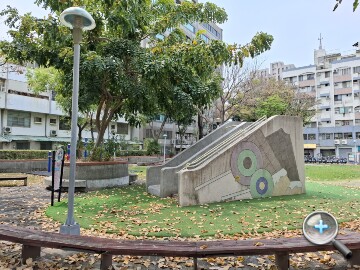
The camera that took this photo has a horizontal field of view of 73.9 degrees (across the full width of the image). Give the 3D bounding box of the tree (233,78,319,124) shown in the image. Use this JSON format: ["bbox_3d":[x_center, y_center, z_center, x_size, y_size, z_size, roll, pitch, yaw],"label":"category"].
[{"bbox_3d":[9.582,-1.171,24.147,8.200,8.800,7.800,0,-4,0],"label":"tree"}]

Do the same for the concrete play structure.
[{"bbox_3d":[1.844,0.738,9.020,5.530,2.810,2.450,2,-5,-29],"label":"concrete play structure"}]

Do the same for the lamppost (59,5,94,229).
[{"bbox_3d":[-1.916,-0.307,4.356,0.620,4.220,0.620,0,-4,0],"label":"lamppost"}]

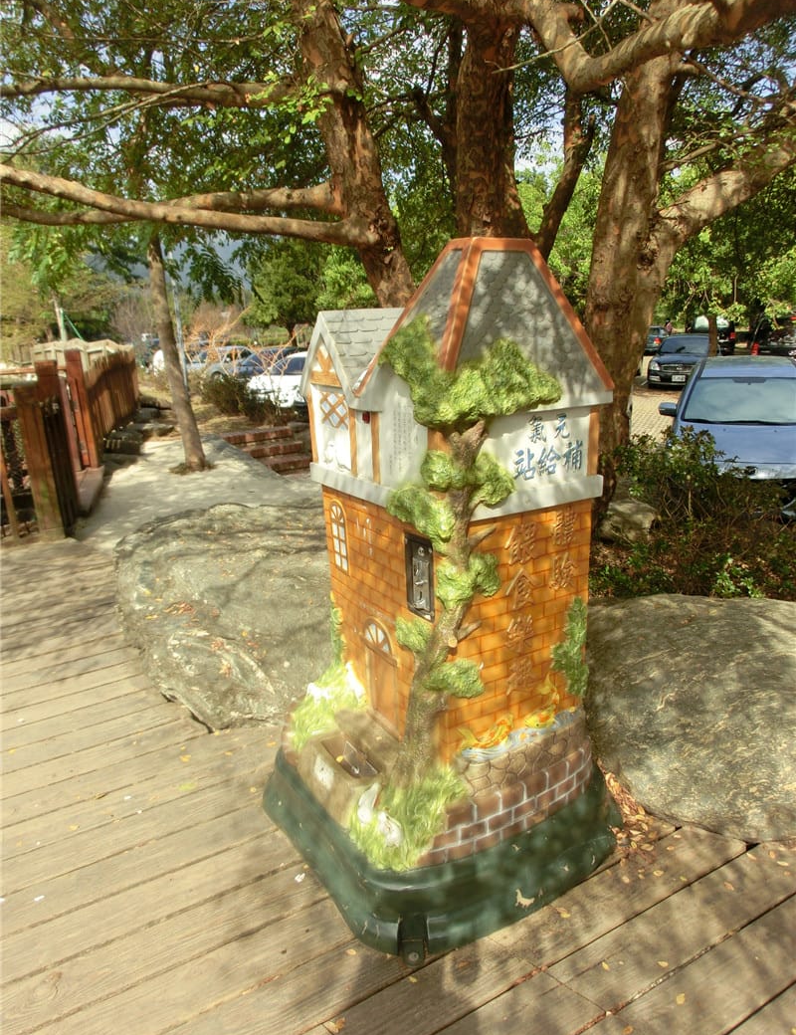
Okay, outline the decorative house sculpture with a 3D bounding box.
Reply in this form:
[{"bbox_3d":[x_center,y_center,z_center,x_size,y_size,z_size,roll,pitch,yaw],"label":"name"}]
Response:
[{"bbox_3d":[0.070,0.099,1.994,0.863,1.581,0.971,-13,19,-30],"label":"decorative house sculpture"}]

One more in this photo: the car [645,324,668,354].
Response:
[{"bbox_3d":[14.892,-10.354,43.000,1.720,1.470,4.300,6,18,27],"label":"car"}]

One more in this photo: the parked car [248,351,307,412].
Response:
[{"bbox_3d":[-2.340,-3.840,20.400,1.720,1.460,4.400,3,17,18],"label":"parked car"}]

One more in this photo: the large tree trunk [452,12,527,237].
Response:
[{"bbox_3d":[0.548,-1.357,4.404,0.380,2.865,0.380,-2,16,0],"label":"large tree trunk"}]

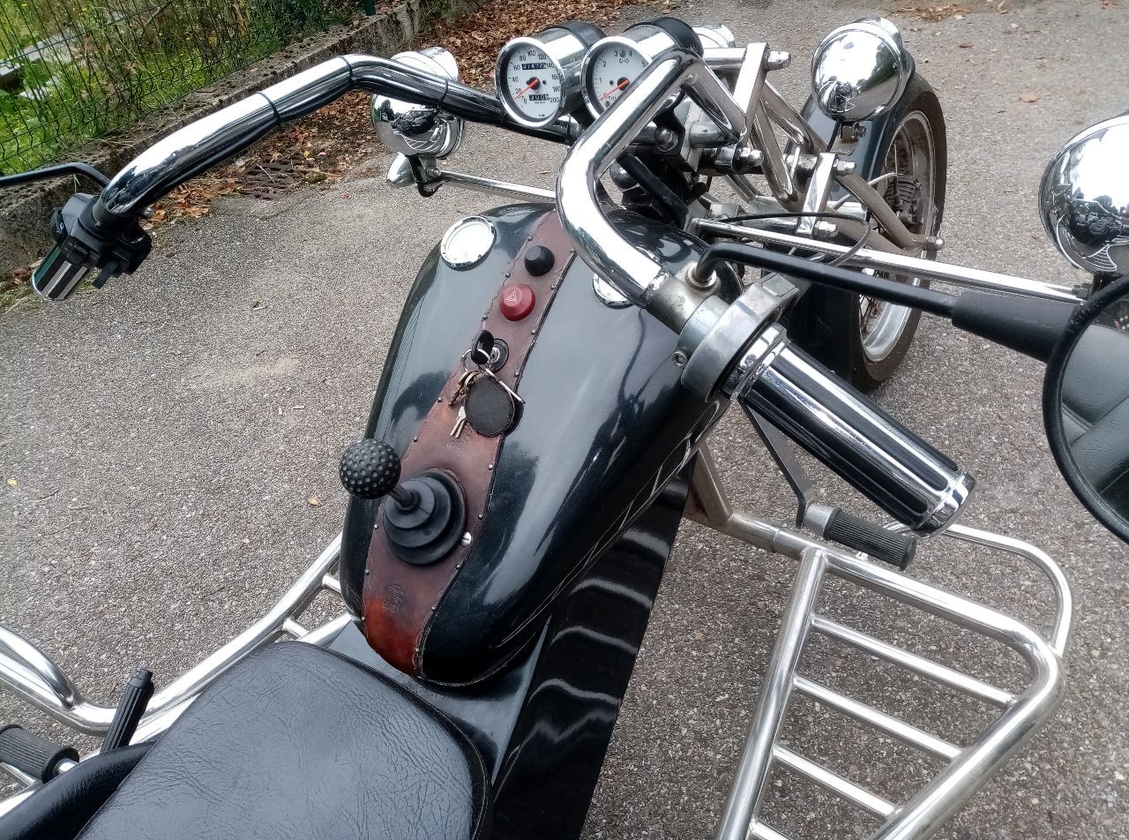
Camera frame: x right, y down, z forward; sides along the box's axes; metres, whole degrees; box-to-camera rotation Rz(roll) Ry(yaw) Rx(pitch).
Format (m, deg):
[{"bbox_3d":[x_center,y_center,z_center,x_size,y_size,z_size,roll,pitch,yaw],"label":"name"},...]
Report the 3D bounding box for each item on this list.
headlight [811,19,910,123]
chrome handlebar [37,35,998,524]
[{"bbox_3d":[0.408,-0.479,1.165,0.135,0.138,0.135,14,44,31],"label":"headlight"},{"bbox_3d":[-0.063,-0.226,0.742,0.890,0.175,0.475,14,44,31],"label":"chrome handlebar"}]

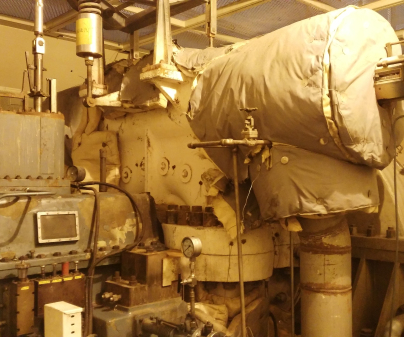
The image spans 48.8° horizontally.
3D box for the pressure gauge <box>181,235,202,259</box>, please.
[{"bbox_3d":[-0.050,0.373,2.100,0.048,0.100,0.100,1,-2,-40],"label":"pressure gauge"}]

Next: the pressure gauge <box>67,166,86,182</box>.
[{"bbox_3d":[-0.798,0.038,2.830,0.100,0.100,0.060,-1,-2,33],"label":"pressure gauge"}]

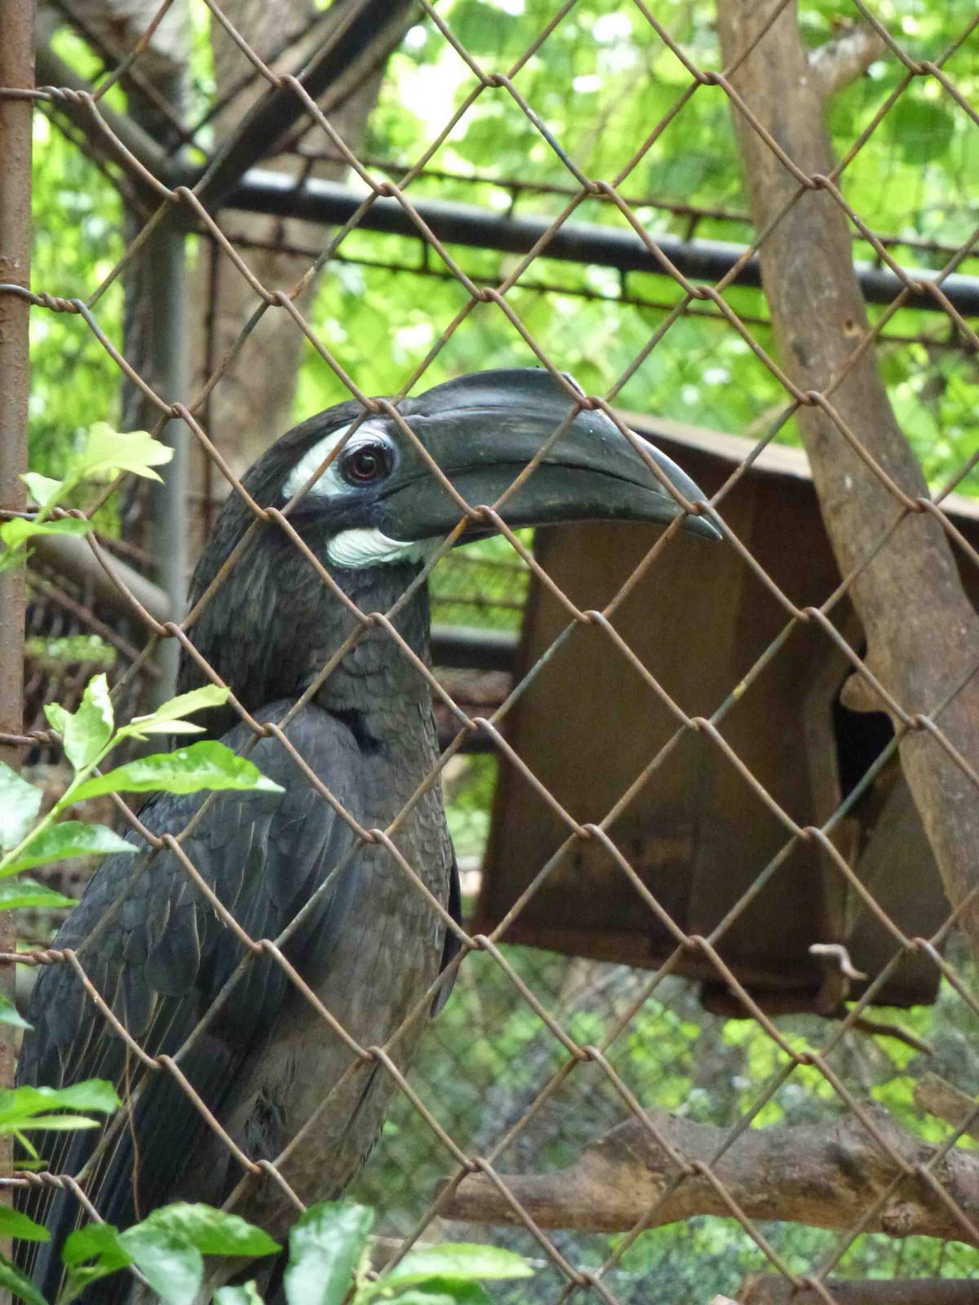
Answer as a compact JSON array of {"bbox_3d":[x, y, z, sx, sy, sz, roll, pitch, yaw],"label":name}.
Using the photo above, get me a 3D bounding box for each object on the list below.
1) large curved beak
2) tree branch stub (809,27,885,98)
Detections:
[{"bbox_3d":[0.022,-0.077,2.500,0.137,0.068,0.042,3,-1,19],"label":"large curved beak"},{"bbox_3d":[0.220,-0.363,3.900,0.057,0.027,0.027,-35,0,9],"label":"tree branch stub"}]

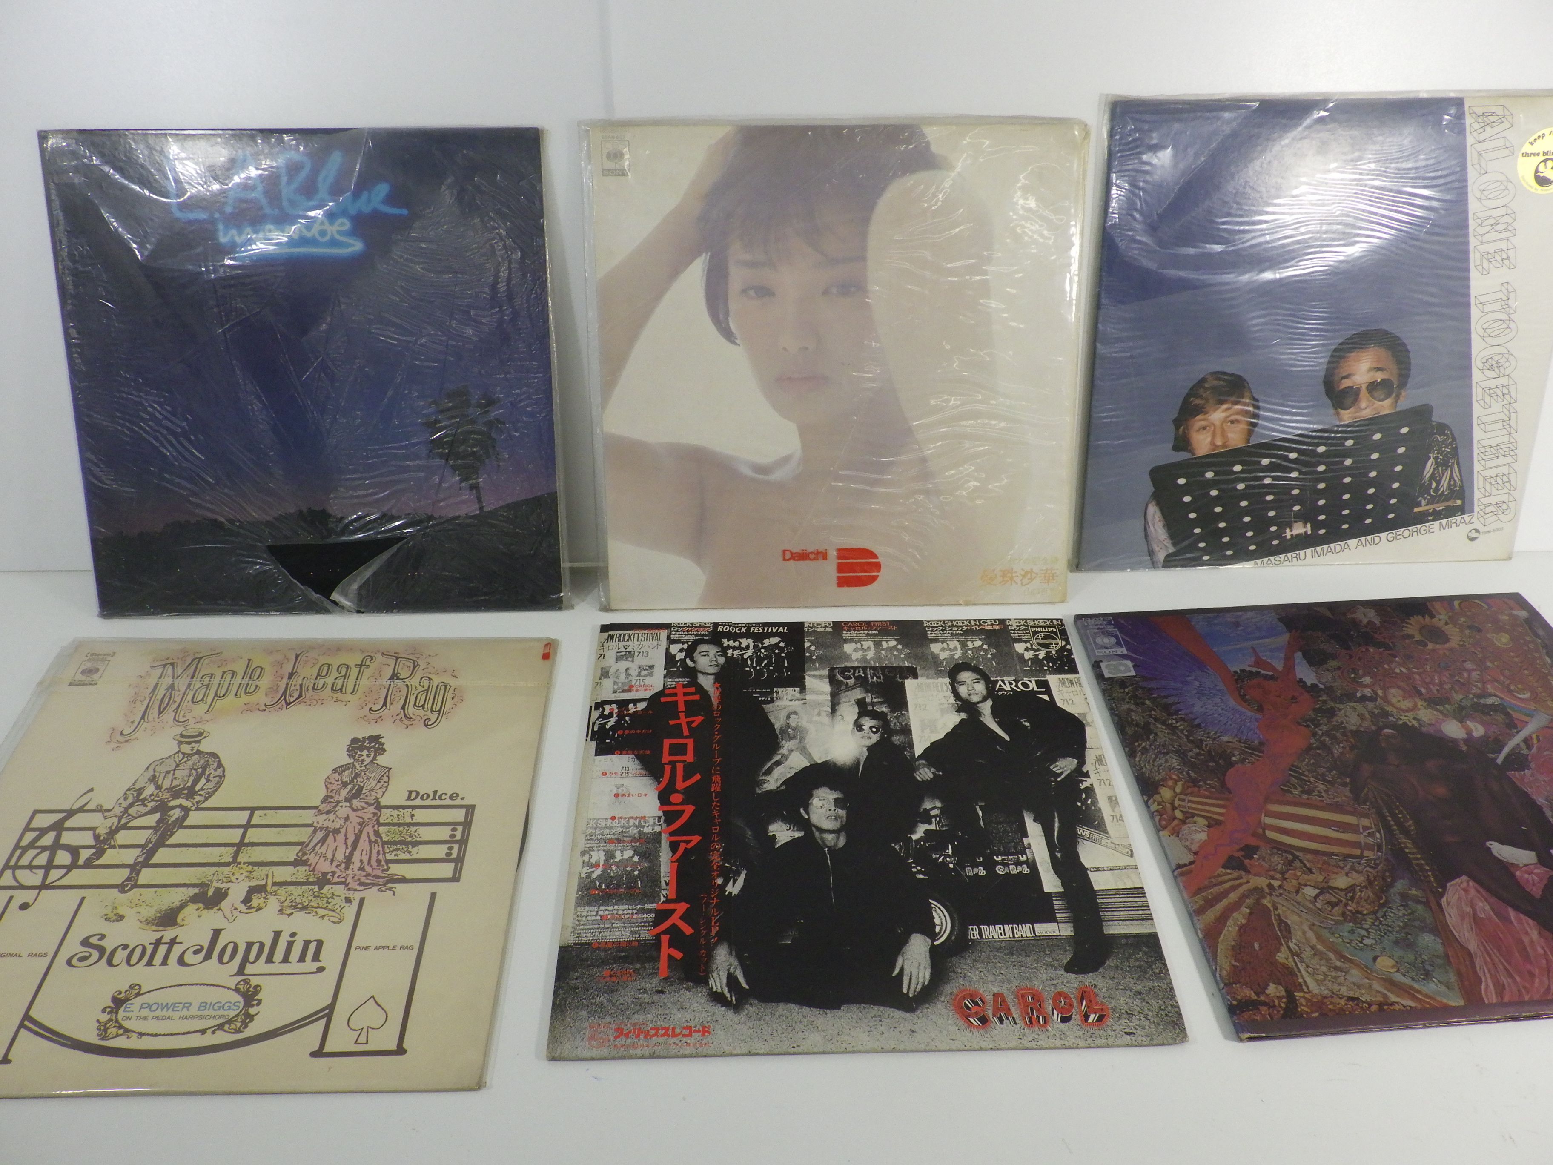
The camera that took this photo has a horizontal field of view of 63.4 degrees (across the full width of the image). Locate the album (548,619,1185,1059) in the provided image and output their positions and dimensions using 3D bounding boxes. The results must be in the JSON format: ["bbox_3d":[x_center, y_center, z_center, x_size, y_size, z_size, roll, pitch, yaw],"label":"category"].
[{"bbox_3d":[0.042,0.128,0.735,0.315,0.005,0.315,-1,40,-1],"label":"album"}]

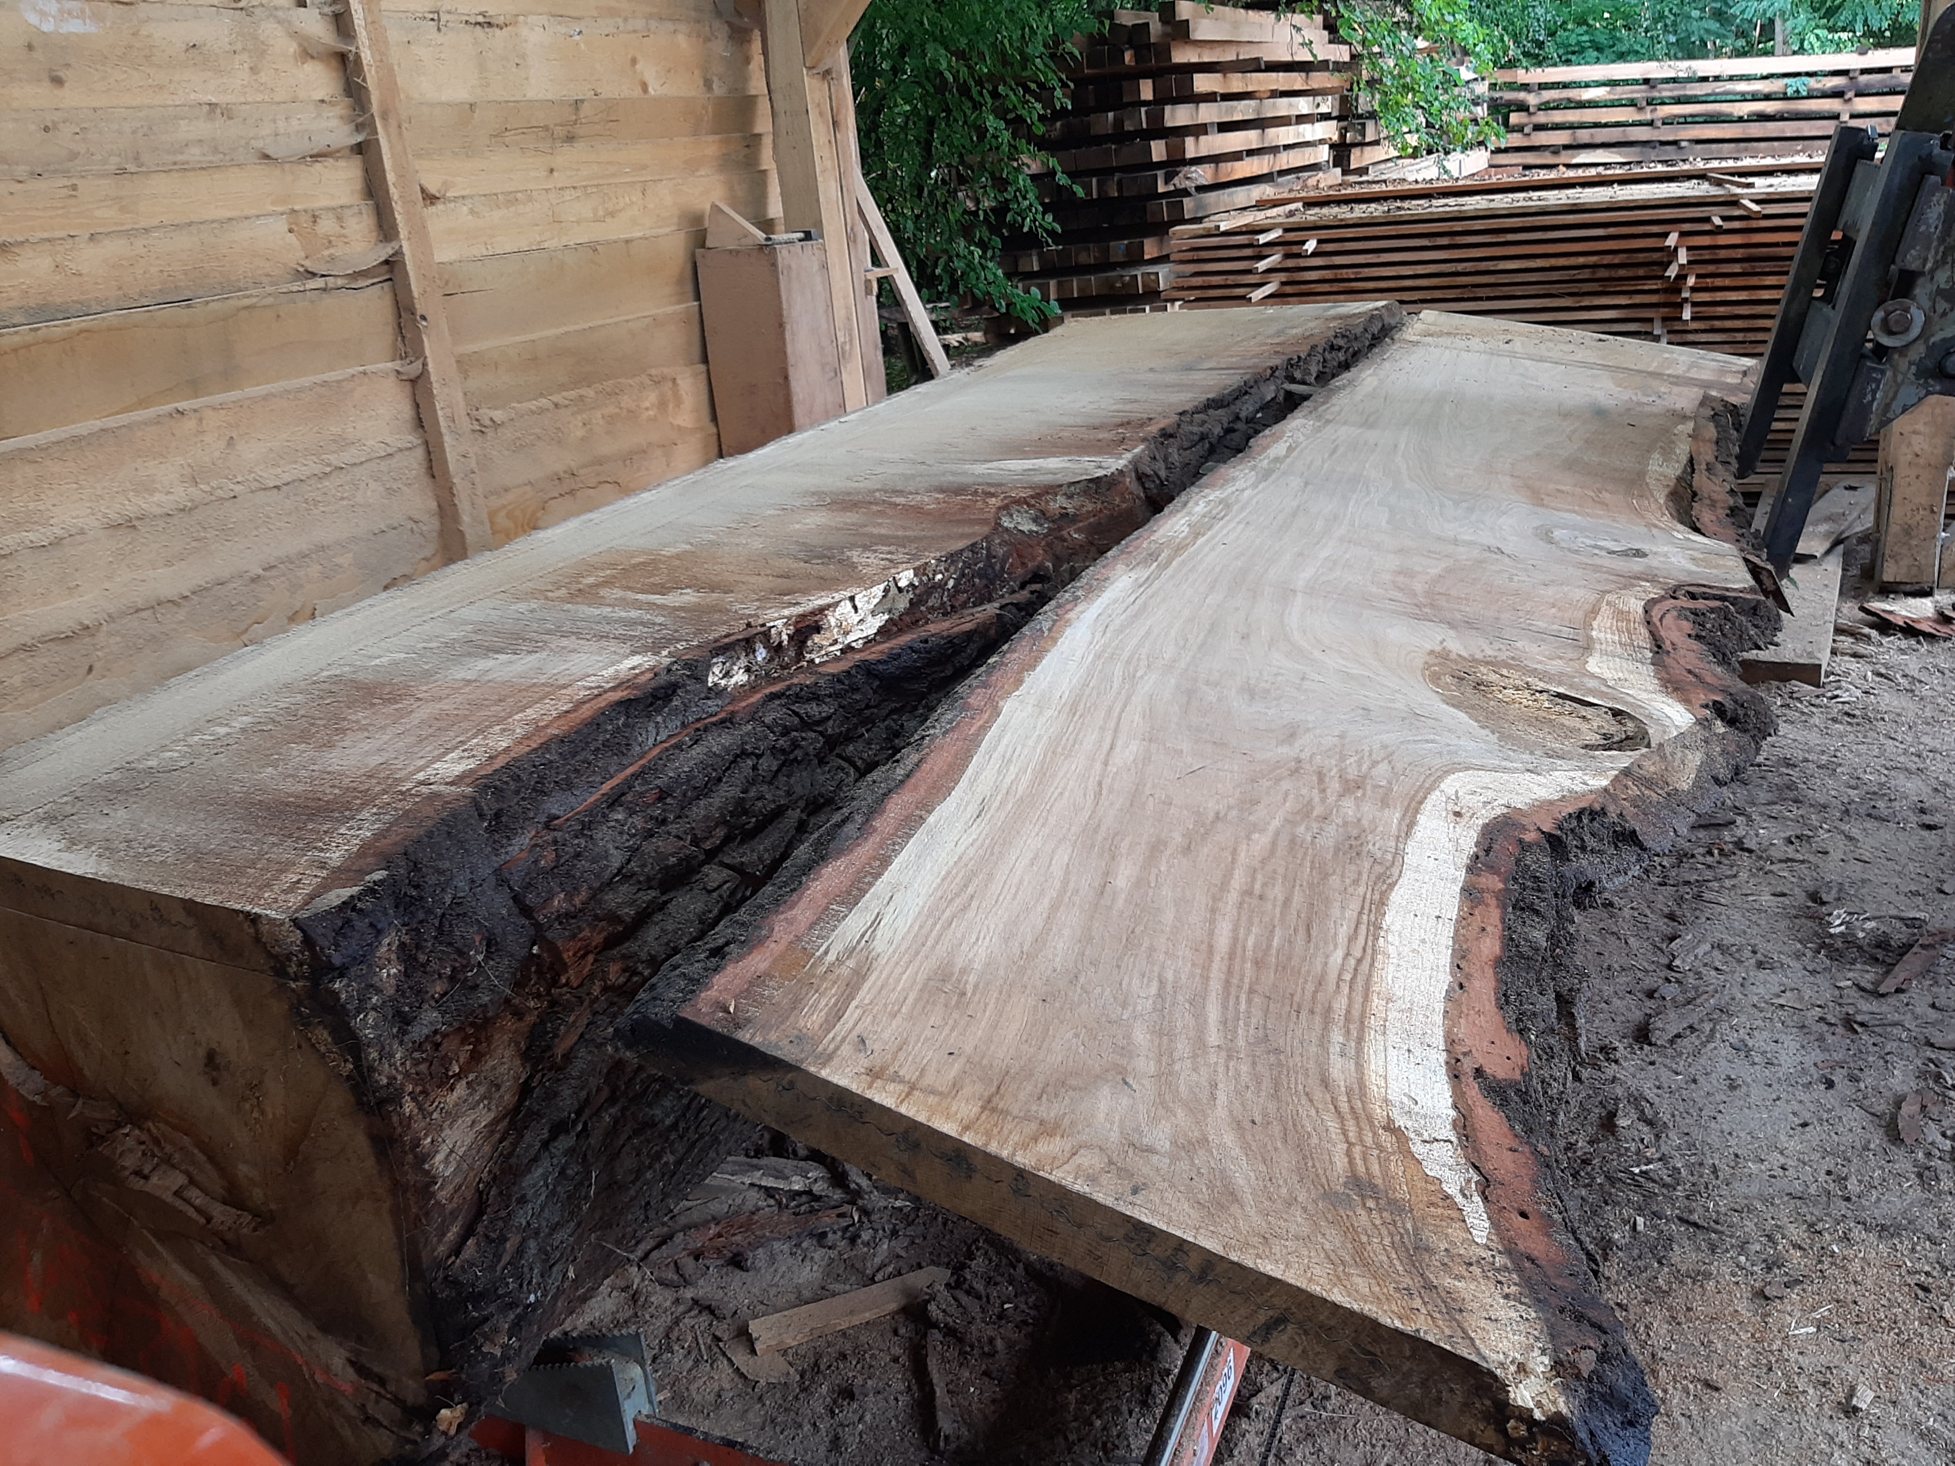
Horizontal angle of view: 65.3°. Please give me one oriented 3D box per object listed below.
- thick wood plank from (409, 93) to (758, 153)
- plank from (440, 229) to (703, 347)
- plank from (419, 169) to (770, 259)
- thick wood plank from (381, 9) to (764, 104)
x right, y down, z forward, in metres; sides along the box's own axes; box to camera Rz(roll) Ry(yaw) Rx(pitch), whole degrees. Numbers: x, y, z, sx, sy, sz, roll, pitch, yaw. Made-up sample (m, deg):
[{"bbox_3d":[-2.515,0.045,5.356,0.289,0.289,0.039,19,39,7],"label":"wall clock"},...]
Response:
[{"bbox_3d":[-1.091,-1.812,4.528,0.035,0.130,1.638,6,24,27],"label":"thick wood plank"},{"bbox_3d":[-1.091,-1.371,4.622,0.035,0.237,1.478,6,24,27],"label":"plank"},{"bbox_3d":[-1.071,-1.576,4.616,0.035,0.165,1.632,6,24,27],"label":"plank"},{"bbox_3d":[-1.097,-1.980,4.481,0.035,0.232,1.677,6,24,27],"label":"thick wood plank"}]

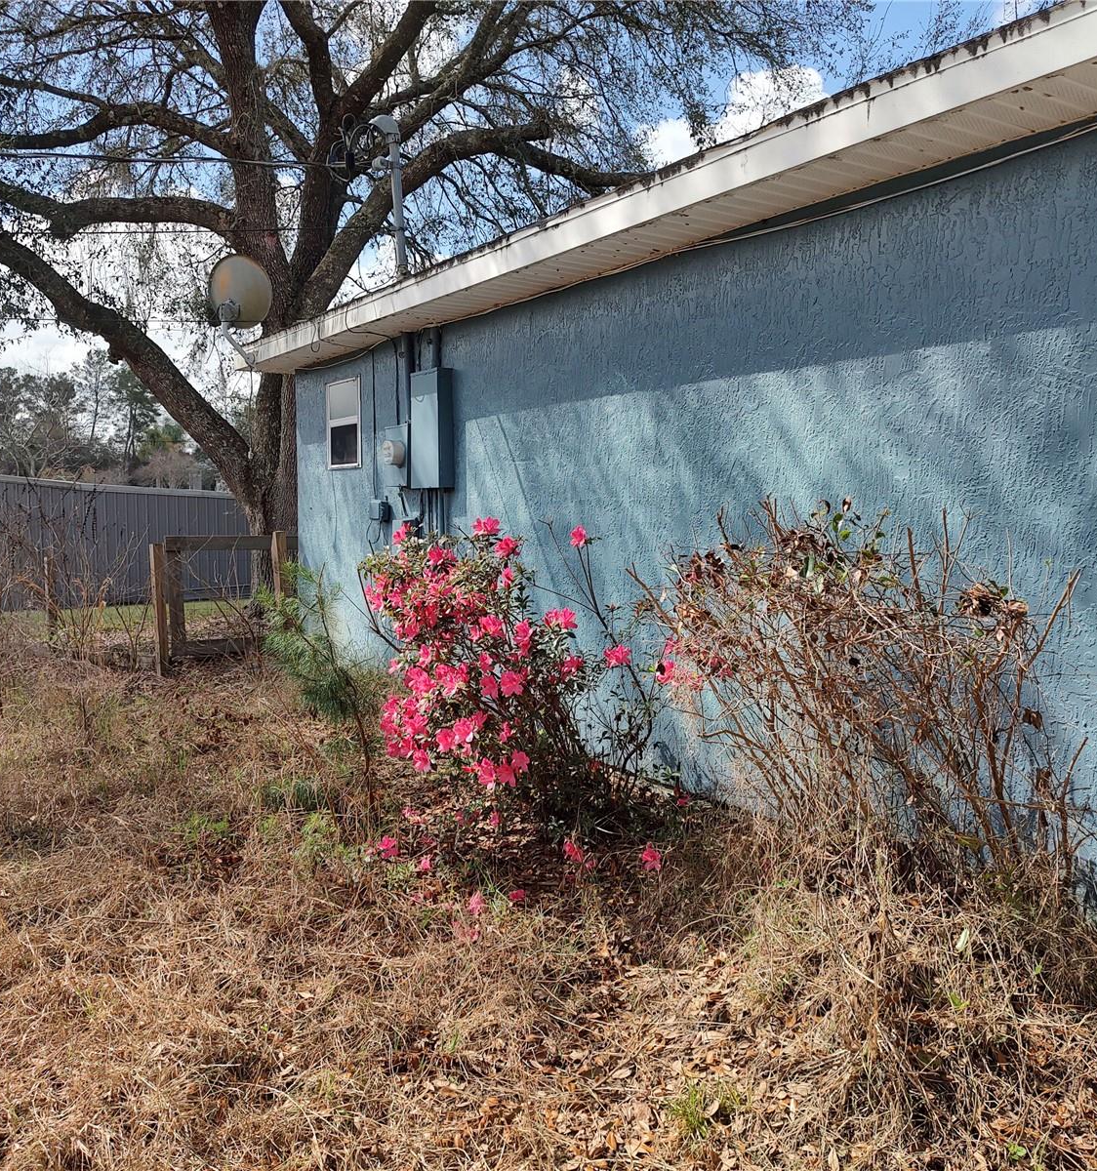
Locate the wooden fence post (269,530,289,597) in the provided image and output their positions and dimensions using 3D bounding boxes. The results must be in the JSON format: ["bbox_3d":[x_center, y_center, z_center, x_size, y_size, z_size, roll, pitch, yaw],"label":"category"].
[{"bbox_3d":[-2.350,0.137,9.564,0.092,1.232,0.092,-5,5,-44],"label":"wooden fence post"}]

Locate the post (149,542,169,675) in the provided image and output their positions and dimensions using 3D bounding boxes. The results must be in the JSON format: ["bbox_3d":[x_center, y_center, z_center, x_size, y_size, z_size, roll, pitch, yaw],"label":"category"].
[{"bbox_3d":[-3.369,0.214,9.416,0.092,1.140,0.092,-5,4,-40],"label":"post"}]

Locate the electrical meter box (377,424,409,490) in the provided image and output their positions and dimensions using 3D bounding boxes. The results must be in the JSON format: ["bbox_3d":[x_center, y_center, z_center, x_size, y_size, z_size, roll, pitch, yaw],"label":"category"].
[{"bbox_3d":[-1.017,-0.871,7.322,0.200,0.410,0.300,-2,4,-34],"label":"electrical meter box"}]

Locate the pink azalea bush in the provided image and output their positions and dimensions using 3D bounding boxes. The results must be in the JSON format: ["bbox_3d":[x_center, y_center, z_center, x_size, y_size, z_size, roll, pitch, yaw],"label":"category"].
[{"bbox_3d":[-0.156,0.344,4.848,0.950,1.280,1.120,-2,4,-34],"label":"pink azalea bush"}]

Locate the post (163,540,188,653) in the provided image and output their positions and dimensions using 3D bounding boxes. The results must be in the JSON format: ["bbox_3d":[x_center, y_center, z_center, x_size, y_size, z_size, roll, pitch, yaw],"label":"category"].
[{"bbox_3d":[-3.391,0.102,9.868,0.125,1.081,0.090,-3,4,-34],"label":"post"}]

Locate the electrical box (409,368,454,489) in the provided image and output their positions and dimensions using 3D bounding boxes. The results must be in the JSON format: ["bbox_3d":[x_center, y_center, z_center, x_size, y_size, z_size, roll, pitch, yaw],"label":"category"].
[{"bbox_3d":[-0.746,-0.998,6.989,0.125,0.740,0.365,-2,4,-34],"label":"electrical box"}]

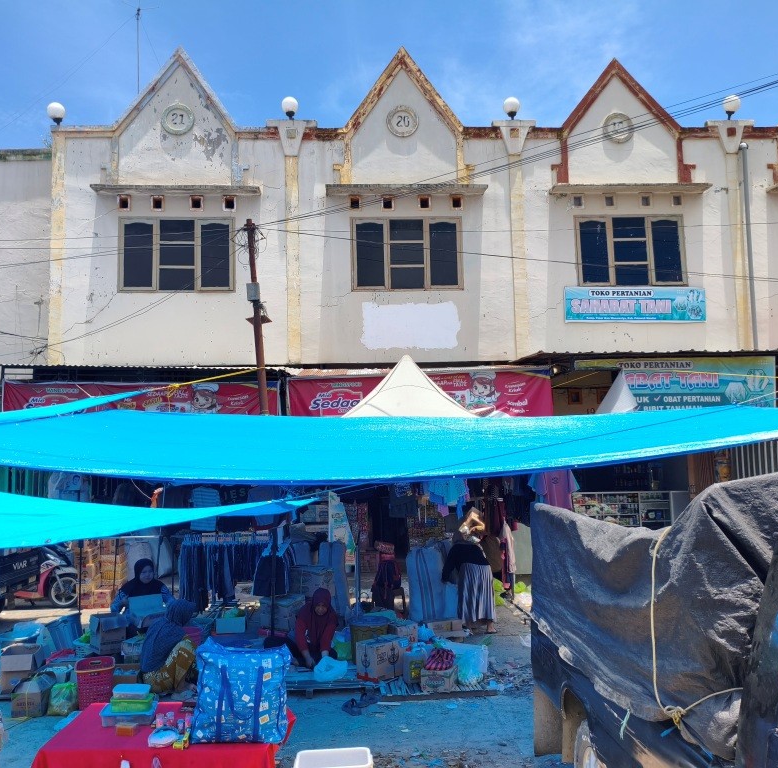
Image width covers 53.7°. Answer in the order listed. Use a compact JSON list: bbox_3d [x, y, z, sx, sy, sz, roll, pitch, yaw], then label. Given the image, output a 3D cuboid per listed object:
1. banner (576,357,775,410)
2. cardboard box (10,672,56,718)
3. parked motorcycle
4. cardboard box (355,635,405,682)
[{"bbox_3d":[4.377,0.109,11.702,3.120,1.000,0.050,-1,-5,-3],"label":"banner"},{"bbox_3d":[-3.275,2.864,7.094,0.280,0.310,0.280,-1,-5,-5],"label":"cardboard box"},{"bbox_3d":[-5.441,2.808,11.417,1.870,1.100,0.680,-1,-6,-3],"label":"parked motorcycle"},{"bbox_3d":[-0.083,2.708,7.585,0.345,0.320,0.330,3,-7,-41],"label":"cardboard box"}]

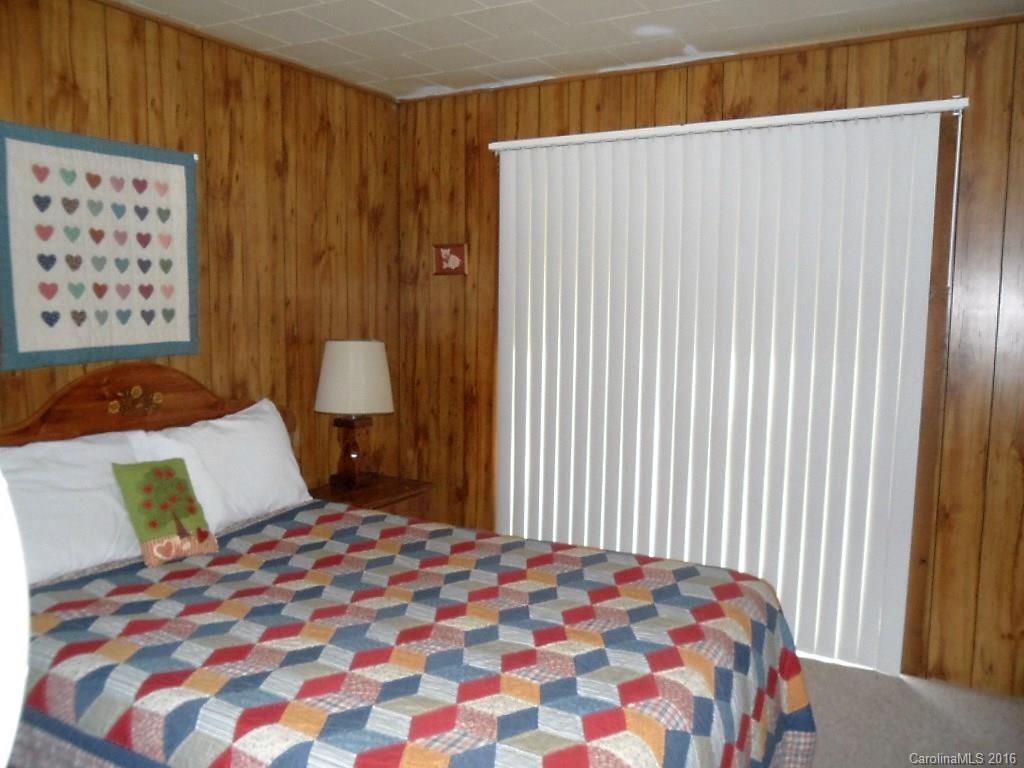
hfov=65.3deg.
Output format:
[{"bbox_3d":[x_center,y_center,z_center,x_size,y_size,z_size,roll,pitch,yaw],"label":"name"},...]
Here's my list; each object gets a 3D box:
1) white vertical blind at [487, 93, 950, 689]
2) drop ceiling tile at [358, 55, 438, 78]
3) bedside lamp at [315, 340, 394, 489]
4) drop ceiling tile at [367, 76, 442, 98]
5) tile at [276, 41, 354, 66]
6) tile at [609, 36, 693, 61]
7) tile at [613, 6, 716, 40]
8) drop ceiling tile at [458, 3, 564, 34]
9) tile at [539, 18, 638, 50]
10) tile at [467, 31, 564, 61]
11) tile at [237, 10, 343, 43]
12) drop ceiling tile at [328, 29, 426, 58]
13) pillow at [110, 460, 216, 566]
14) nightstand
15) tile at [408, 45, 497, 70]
[{"bbox_3d":[0.742,0.010,3.456,1.880,2.170,0.090,4,8,29],"label":"white vertical blind"},{"bbox_3d":[-0.508,-1.388,3.479,0.302,0.018,0.302,4,8,29],"label":"drop ceiling tile"},{"bbox_3d":[-0.724,0.136,3.625,0.360,0.655,0.360,0,7,0],"label":"bedside lamp"},{"bbox_3d":[-0.489,-1.429,3.811,0.302,0.018,0.302,4,8,29],"label":"drop ceiling tile"},{"bbox_3d":[-0.798,-1.374,3.305,0.305,0.025,0.305,4,8,29],"label":"tile"},{"bbox_3d":[0.575,-1.355,3.240,0.305,0.025,0.300,4,8,29],"label":"tile"},{"bbox_3d":[0.551,-1.310,2.898,0.302,0.018,0.302,4,8,29],"label":"tile"},{"bbox_3d":[0.001,-1.316,2.864,0.305,0.025,0.305,4,8,29],"label":"drop ceiling tile"},{"bbox_3d":[0.286,-1.336,3.054,0.305,0.025,0.305,4,8,29],"label":"tile"},{"bbox_3d":[0.020,-1.355,3.200,0.305,0.025,0.305,4,8,29],"label":"tile"},{"bbox_3d":[-0.819,-1.335,2.969,0.305,0.025,0.305,4,8,29],"label":"tile"},{"bbox_3d":[-0.532,-1.354,3.158,0.305,0.025,0.305,4,8,29],"label":"drop ceiling tile"},{"bbox_3d":[-1.155,0.420,2.670,0.085,0.365,0.270,-35,-17,27],"label":"pillow"},{"bbox_3d":[-0.676,0.767,3.722,0.410,0.575,0.520,4,8,29],"label":"nightstand"},{"bbox_3d":[-0.249,-1.369,3.337,0.302,0.018,0.302,4,8,29],"label":"tile"}]

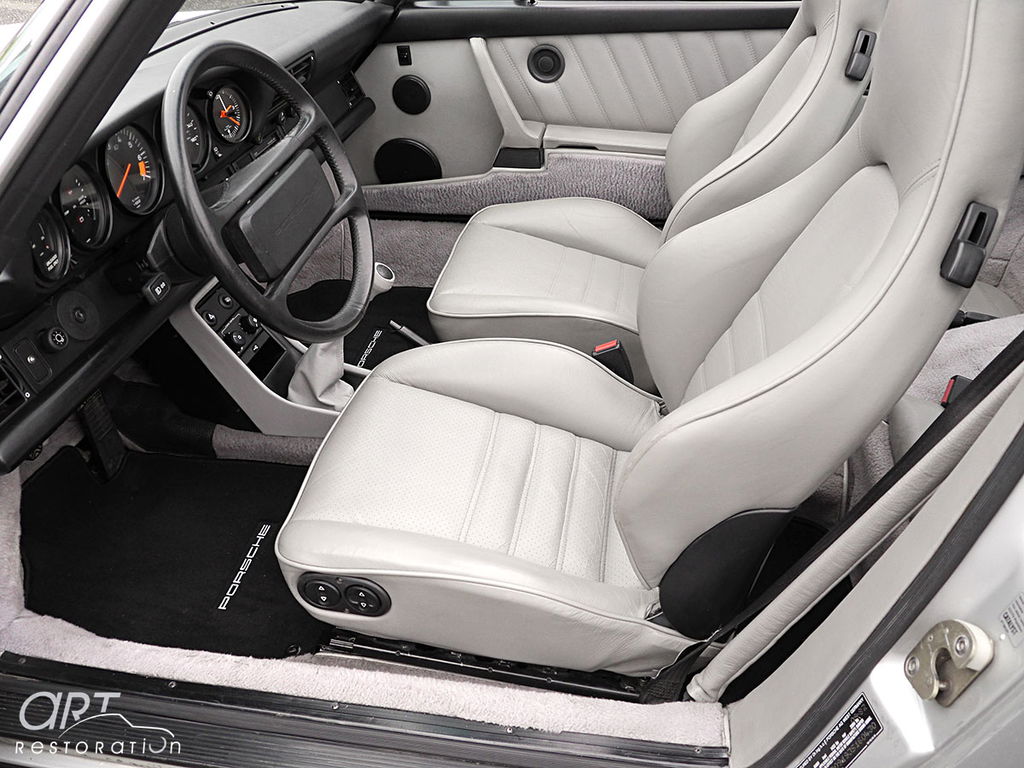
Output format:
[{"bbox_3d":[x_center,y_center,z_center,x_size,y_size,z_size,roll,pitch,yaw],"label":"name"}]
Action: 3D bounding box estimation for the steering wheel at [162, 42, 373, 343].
[{"bbox_3d":[-0.318,-0.239,1.081,0.090,0.391,0.391,-14,33,21],"label":"steering wheel"}]

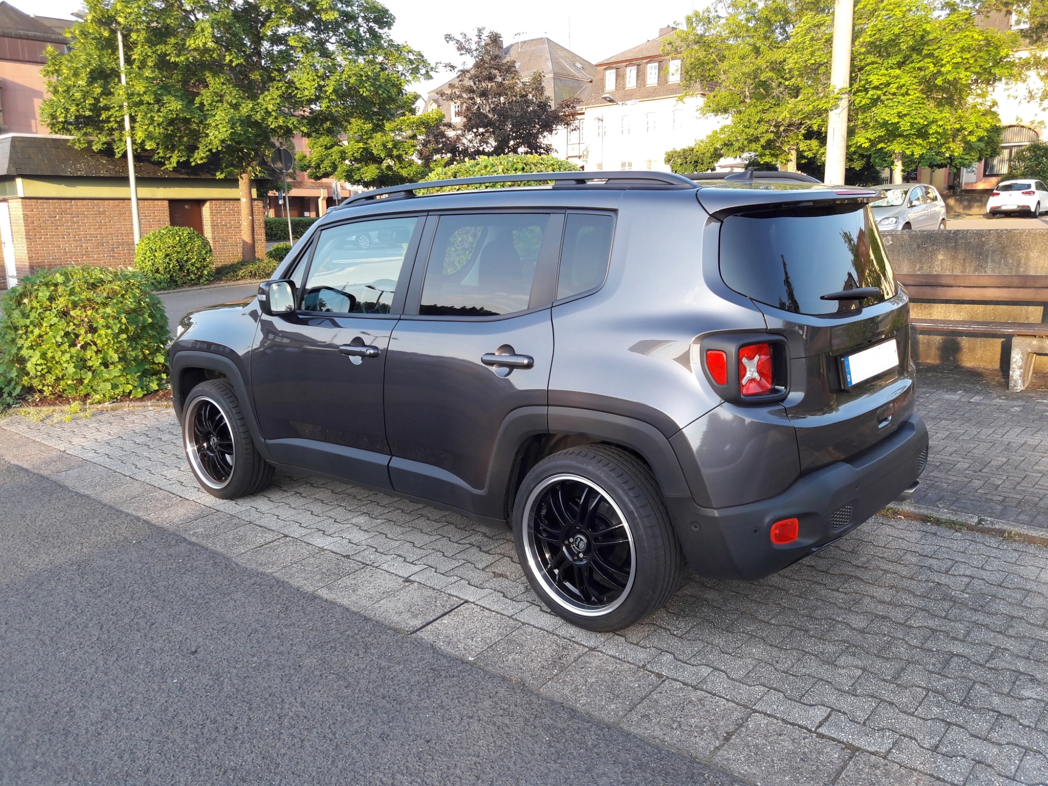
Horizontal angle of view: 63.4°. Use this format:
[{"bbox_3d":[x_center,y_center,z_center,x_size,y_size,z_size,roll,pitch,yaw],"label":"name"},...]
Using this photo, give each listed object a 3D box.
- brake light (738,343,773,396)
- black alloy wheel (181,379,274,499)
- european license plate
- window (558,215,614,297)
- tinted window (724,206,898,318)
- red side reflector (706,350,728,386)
[{"bbox_3d":[0.690,-0.075,2.589,0.155,0.165,0.055,-9,14,-28],"label":"brake light"},{"bbox_3d":[-1.690,0.262,4.780,0.685,0.685,0.225,8,16,41],"label":"black alloy wheel"},{"bbox_3d":[1.276,-0.114,3.095,0.020,0.112,0.520,-5,6,42],"label":"european license plate"},{"bbox_3d":[0.209,-0.474,2.954,0.215,0.310,0.040,8,0,40],"label":"window"},{"bbox_3d":[1.131,-0.500,3.093,0.180,0.410,1.350,-9,5,43],"label":"tinted window"},{"bbox_3d":[0.598,-0.082,2.617,0.063,0.102,0.020,4,12,26],"label":"red side reflector"}]

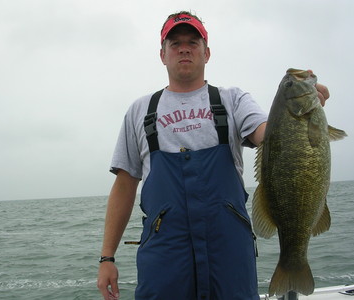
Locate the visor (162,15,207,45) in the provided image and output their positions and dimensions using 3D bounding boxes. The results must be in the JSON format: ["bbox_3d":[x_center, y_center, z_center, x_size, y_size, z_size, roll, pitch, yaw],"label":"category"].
[{"bbox_3d":[0.028,-0.445,1.655,0.175,0.100,0.260,-4,-12,2],"label":"visor"}]

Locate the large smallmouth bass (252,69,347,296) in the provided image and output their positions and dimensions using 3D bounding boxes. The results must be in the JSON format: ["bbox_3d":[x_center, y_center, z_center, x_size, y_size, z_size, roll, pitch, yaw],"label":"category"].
[{"bbox_3d":[0.300,0.080,1.080,0.225,0.550,0.115,0,-4,18],"label":"large smallmouth bass"}]

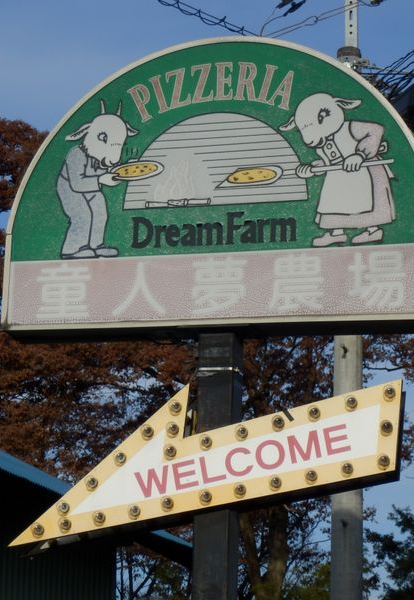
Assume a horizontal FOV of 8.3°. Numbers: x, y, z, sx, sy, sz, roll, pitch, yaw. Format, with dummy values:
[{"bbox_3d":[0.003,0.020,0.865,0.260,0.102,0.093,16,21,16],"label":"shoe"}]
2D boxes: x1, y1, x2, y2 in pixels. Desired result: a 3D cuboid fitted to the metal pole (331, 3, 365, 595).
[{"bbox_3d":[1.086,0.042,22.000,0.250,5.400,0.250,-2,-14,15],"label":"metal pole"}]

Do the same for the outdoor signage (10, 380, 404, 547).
[{"bbox_3d":[0.012,0.803,14.587,2.098,0.728,0.240,-8,-15,13],"label":"outdoor signage"}]

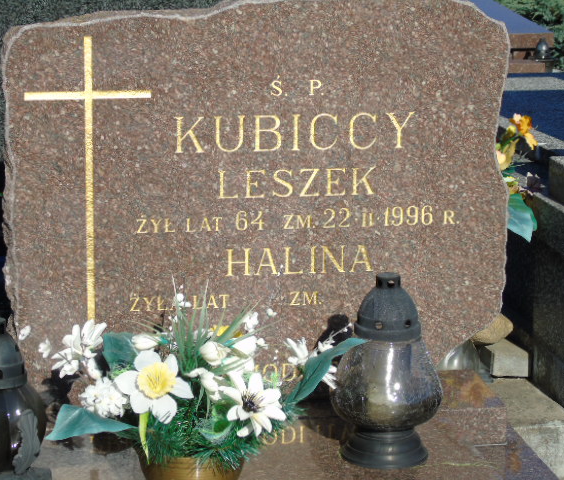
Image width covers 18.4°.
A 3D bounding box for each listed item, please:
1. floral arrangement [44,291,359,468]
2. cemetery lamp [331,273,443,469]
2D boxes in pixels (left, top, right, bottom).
[{"bbox_3d":[-0.114,0.224,2.413,0.430,0.320,0.290,-1,13,-8],"label":"floral arrangement"},{"bbox_3d":[0.158,0.190,2.618,0.168,0.285,0.168,-1,13,-8],"label":"cemetery lamp"}]

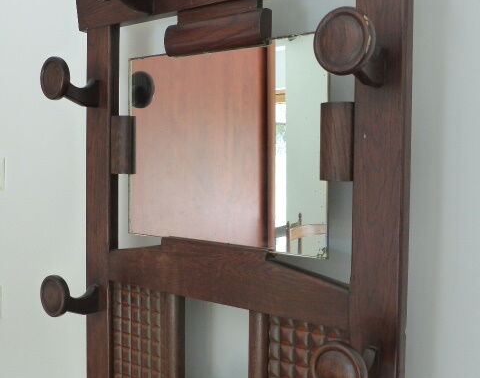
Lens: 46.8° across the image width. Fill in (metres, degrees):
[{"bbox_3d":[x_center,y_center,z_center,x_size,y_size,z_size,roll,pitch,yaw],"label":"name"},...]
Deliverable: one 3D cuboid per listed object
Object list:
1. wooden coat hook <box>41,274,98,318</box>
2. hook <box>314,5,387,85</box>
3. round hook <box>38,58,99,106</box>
[{"bbox_3d":[-0.360,0.229,1.201,0.085,0.095,0.106,3,3,37],"label":"wooden coat hook"},{"bbox_3d":[0.169,-0.196,0.788,0.085,0.095,0.106,3,3,37],"label":"hook"},{"bbox_3d":[-0.353,-0.223,1.179,0.085,0.095,0.106,3,3,37],"label":"round hook"}]

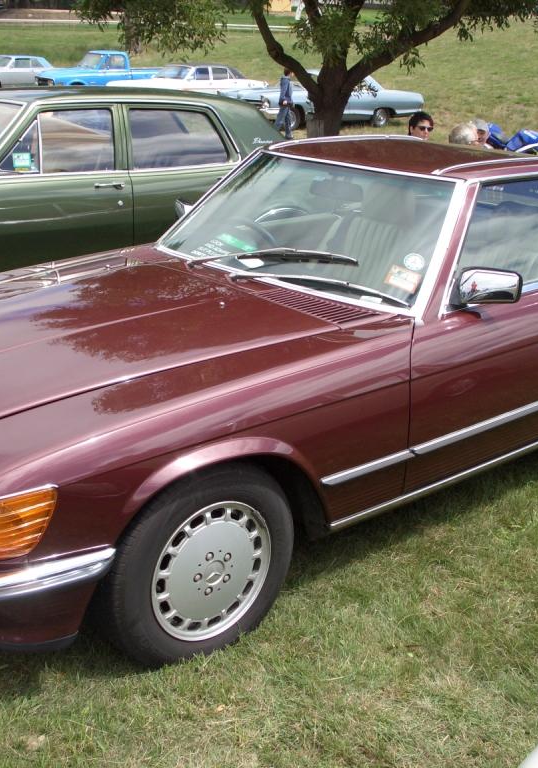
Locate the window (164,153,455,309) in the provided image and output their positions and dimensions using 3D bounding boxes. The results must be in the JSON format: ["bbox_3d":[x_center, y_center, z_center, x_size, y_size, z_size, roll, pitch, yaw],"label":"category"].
[{"bbox_3d":[0.132,-0.645,3.736,1.380,0.100,0.550,21,69,46],"label":"window"}]

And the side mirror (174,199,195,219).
[{"bbox_3d":[-0.392,-0.767,4.396,0.085,0.105,0.190,-8,21,-25],"label":"side mirror"}]

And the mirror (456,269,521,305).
[{"bbox_3d":[0.718,-0.321,3.175,0.195,0.105,0.085,10,21,25],"label":"mirror"}]

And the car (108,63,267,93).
[{"bbox_3d":[-2.530,-9.360,30.700,5.000,1.420,1.880,-14,24,-38],"label":"car"}]

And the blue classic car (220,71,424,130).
[{"bbox_3d":[1.466,-7.440,25.390,5.420,1.420,2.000,-12,22,-34],"label":"blue classic car"}]

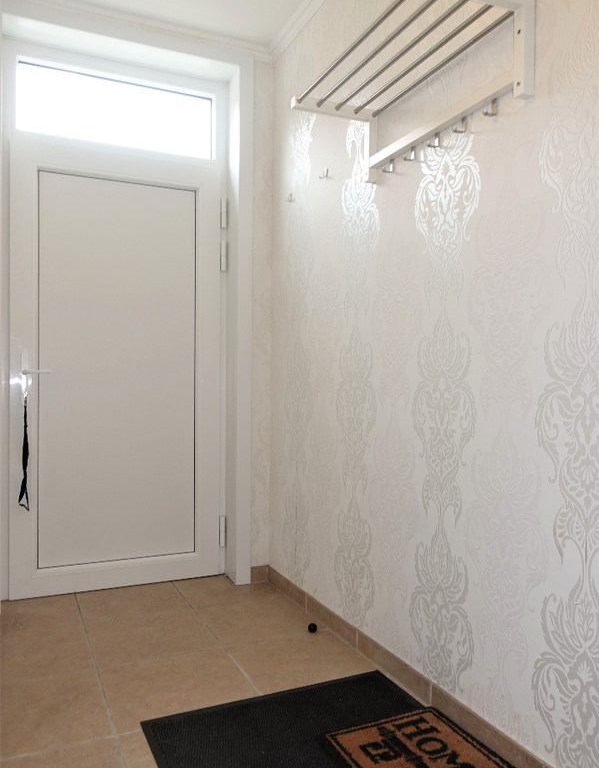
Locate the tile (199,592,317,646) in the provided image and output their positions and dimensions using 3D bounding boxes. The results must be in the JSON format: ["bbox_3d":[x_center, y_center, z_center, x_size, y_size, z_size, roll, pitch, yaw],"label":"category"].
[{"bbox_3d":[-0.178,1.013,2.586,0.447,0.010,0.449,0,0,-24],"label":"tile"}]

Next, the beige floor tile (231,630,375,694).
[{"bbox_3d":[0.013,1.014,2.185,0.447,0.010,0.429,0,0,-24],"label":"beige floor tile"}]

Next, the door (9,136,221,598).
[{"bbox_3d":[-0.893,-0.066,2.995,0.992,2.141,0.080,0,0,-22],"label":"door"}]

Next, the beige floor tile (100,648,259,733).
[{"bbox_3d":[-0.409,1.013,2.006,0.457,0.010,0.427,0,0,-24],"label":"beige floor tile"}]

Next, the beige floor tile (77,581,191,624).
[{"bbox_3d":[-0.777,1.011,2.784,0.457,0.010,0.426,0,0,-24],"label":"beige floor tile"}]

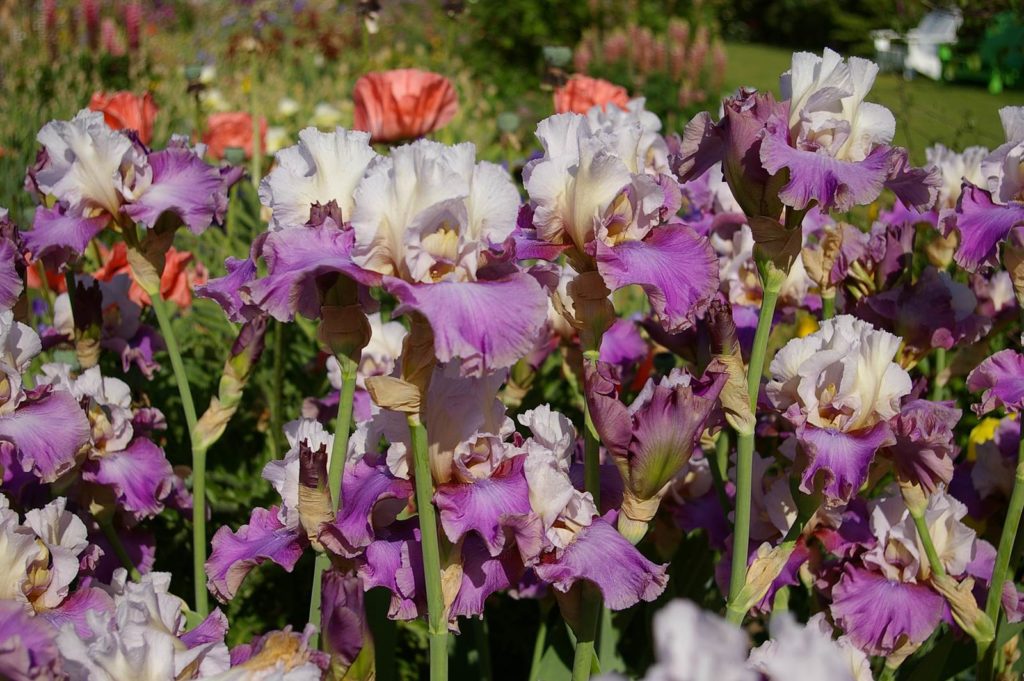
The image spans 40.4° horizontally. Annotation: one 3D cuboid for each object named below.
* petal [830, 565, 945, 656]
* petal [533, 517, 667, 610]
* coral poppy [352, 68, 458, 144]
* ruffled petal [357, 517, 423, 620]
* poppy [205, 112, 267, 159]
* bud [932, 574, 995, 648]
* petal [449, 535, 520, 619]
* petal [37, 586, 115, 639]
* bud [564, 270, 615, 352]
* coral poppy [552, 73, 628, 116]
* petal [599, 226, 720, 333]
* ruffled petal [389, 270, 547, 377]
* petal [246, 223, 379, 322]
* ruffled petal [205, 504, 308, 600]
[{"bbox_3d":[0.330,0.235,1.220,0.096,0.071,0.058,3,15,10],"label":"petal"},{"bbox_3d":[0.055,0.141,0.880,0.073,0.043,0.072,-12,19,-40],"label":"petal"},{"bbox_3d":[-0.126,-0.277,1.650,0.124,0.088,0.120,0,12,0],"label":"coral poppy"},{"bbox_3d":[-0.095,0.181,1.100,0.049,0.073,0.045,4,16,14],"label":"ruffled petal"},{"bbox_3d":[-0.486,-0.359,2.450,0.115,0.082,0.110,0,12,0],"label":"poppy"},{"bbox_3d":[0.330,0.198,1.020,0.030,0.064,0.026,-38,9,0],"label":"bud"},{"bbox_3d":[-0.022,0.190,1.120,0.054,0.059,0.045,5,16,19],"label":"petal"},{"bbox_3d":[-0.268,0.170,0.860,0.060,0.037,0.058,11,18,39],"label":"petal"},{"bbox_3d":[0.061,-0.023,1.100,0.040,0.062,0.040,0,15,0],"label":"bud"},{"bbox_3d":[0.114,-0.343,2.000,0.112,0.073,0.112,0,15,0],"label":"coral poppy"},{"bbox_3d":[0.103,-0.044,1.000,0.078,0.075,0.072,-10,15,-38],"label":"petal"},{"bbox_3d":[-0.029,-0.010,0.900,0.100,0.066,0.070,-2,12,-9],"label":"ruffled petal"},{"bbox_3d":[-0.145,-0.049,1.010,0.090,0.070,0.075,5,13,24],"label":"petal"},{"bbox_3d":[-0.182,0.152,0.990,0.072,0.052,0.060,-5,15,-19],"label":"ruffled petal"}]

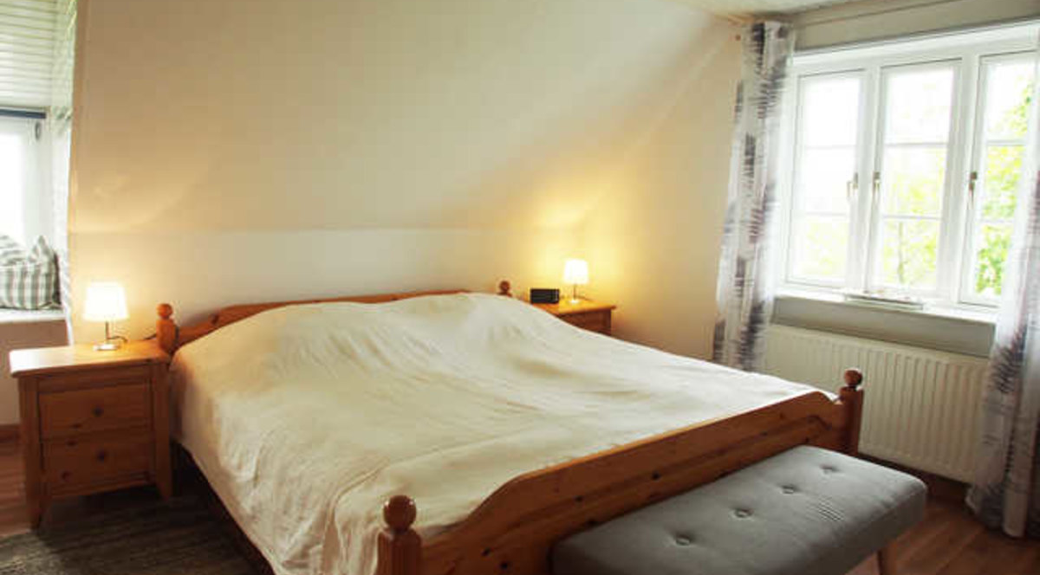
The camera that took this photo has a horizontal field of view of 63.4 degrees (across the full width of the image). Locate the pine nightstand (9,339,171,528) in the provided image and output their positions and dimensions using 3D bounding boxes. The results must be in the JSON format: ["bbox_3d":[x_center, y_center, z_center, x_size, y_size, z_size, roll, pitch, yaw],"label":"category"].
[{"bbox_3d":[-1.713,0.559,3.355,0.510,0.595,0.410,-4,9,-36],"label":"pine nightstand"}]

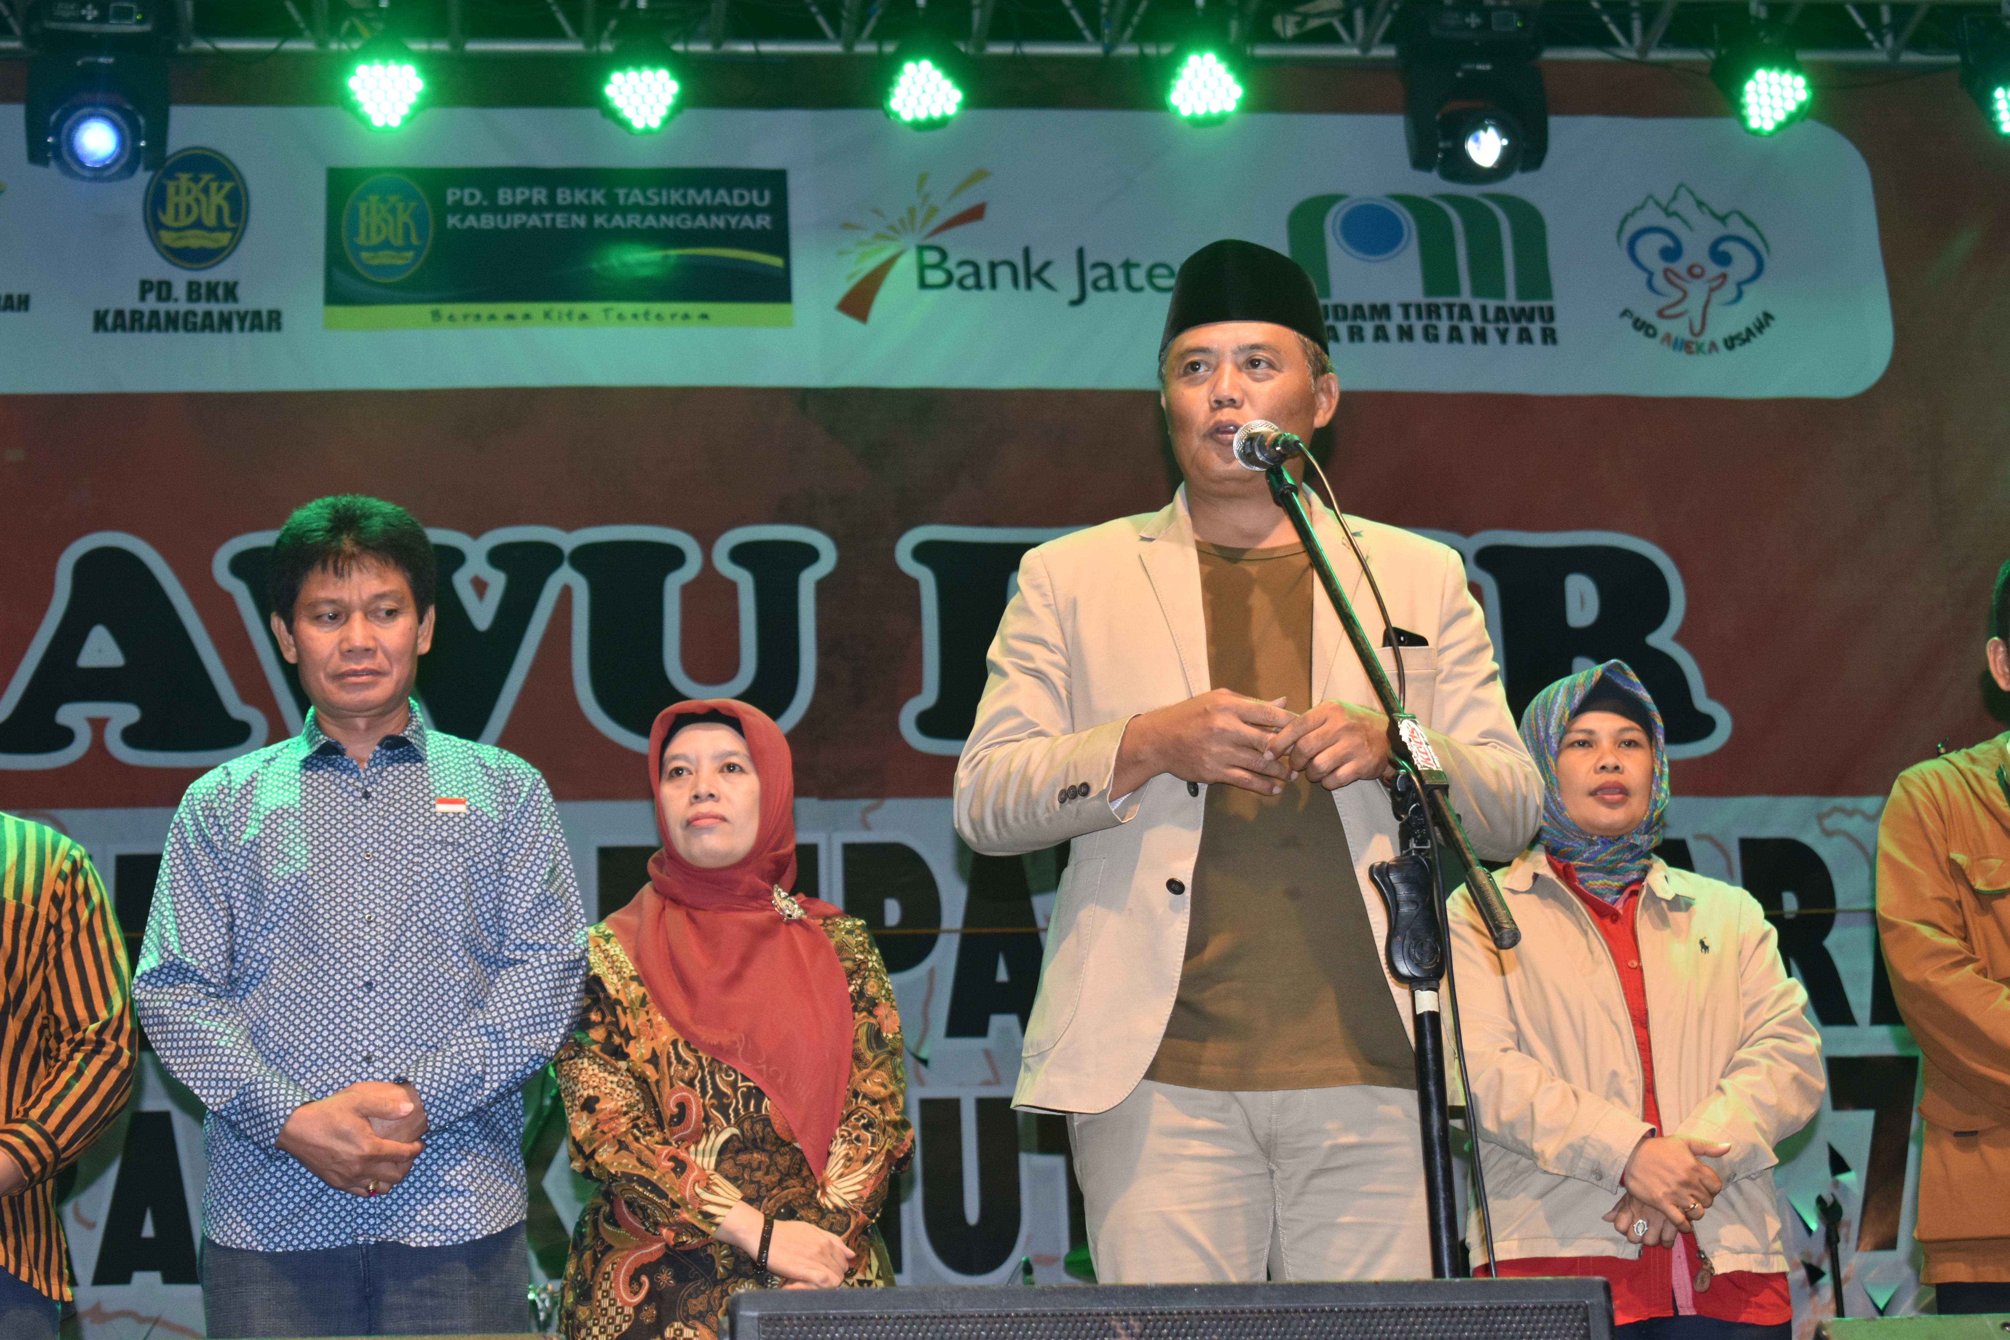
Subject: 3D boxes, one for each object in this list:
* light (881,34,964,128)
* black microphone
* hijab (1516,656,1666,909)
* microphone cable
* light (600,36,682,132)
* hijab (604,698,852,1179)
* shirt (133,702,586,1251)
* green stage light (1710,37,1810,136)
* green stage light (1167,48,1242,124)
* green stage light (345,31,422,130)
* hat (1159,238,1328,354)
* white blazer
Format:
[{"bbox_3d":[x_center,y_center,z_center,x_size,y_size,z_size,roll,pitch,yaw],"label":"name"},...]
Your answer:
[{"bbox_3d":[-0.185,-1.349,10.481,0.185,0.170,0.190,-3,-62,2],"label":"light"},{"bbox_3d":[0.258,-0.219,4.470,0.053,0.053,0.165,3,-3,-16],"label":"black microphone"},{"bbox_3d":[0.689,0.140,5.360,0.180,0.320,0.240,-1,-20,-4],"label":"hijab"},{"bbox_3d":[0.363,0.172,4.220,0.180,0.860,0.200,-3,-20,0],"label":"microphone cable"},{"bbox_3d":[-0.827,-1.333,10.416,0.185,0.170,0.190,-1,-62,-4],"label":"light"},{"bbox_3d":[-0.311,0.303,5.140,0.280,0.590,0.280,-5,-20,6],"label":"hijab"},{"bbox_3d":[-0.702,0.333,4.970,0.490,0.650,0.330,0,-20,-8],"label":"shirt"},{"bbox_3d":[1.759,-1.362,10.673,0.185,0.190,0.170,2,19,-12],"label":"green stage light"},{"bbox_3d":[0.461,-1.346,10.546,0.185,0.170,0.190,-5,-64,6],"label":"green stage light"},{"bbox_3d":[-1.402,-1.333,10.358,0.185,0.190,0.170,0,16,-8],"label":"green stage light"},{"bbox_3d":[0.247,-0.383,4.730,0.170,0.107,0.205,-9,-21,17],"label":"hat"},{"bbox_3d":[0.235,0.121,4.458,0.580,0.700,0.400,-4,-20,5],"label":"white blazer"}]

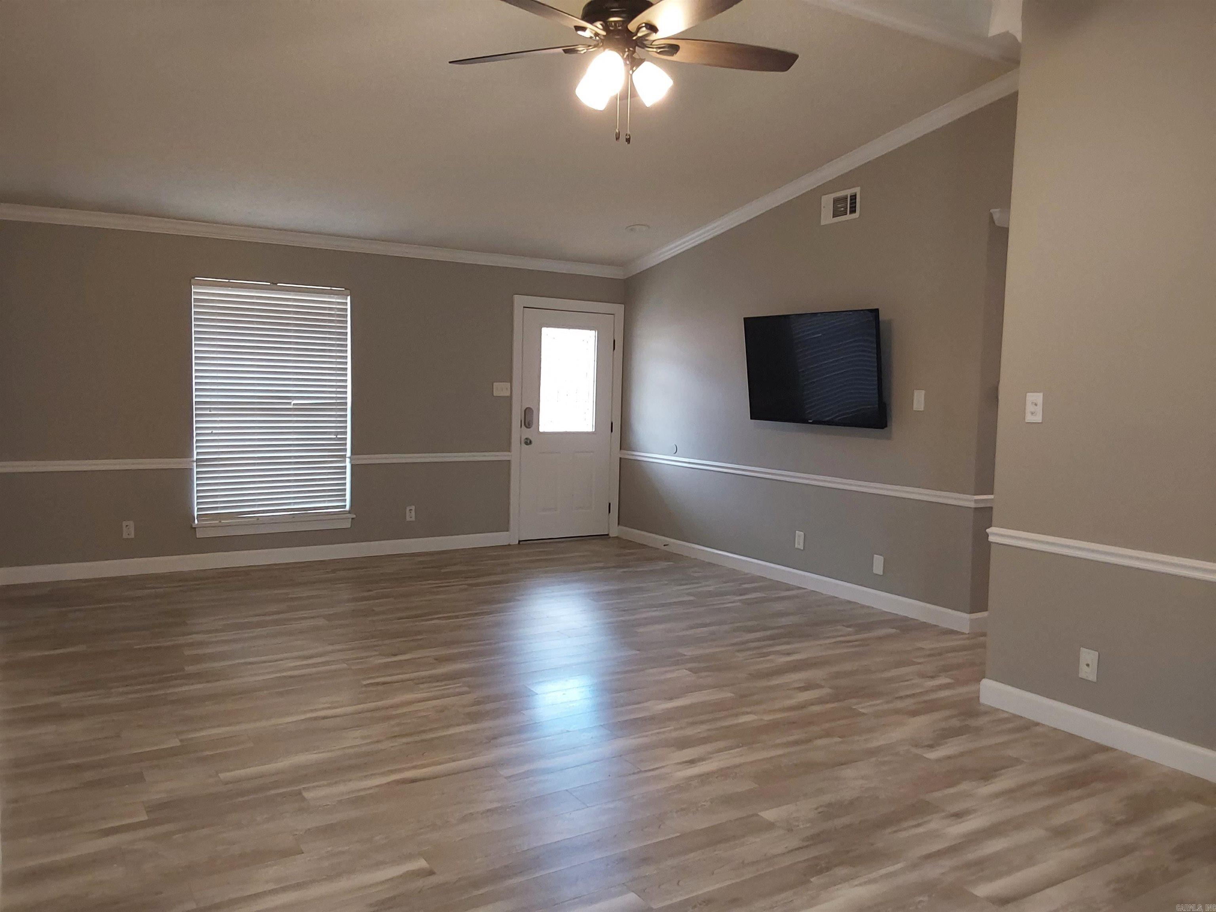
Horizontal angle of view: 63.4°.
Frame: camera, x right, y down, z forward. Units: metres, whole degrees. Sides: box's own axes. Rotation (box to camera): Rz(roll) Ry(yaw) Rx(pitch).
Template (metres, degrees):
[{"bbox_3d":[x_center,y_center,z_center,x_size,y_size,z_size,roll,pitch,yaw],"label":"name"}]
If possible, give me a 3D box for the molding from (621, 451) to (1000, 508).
[{"bbox_3d":[1.123,0.124,7.337,0.030,0.068,3.813,-1,5,-32],"label":"molding"}]

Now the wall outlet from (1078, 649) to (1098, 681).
[{"bbox_3d":[1.970,0.856,4.030,0.008,0.125,0.076,-1,5,-32],"label":"wall outlet"}]

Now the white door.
[{"bbox_3d":[-0.363,-0.268,8.685,0.911,2.006,0.045,-1,5,-32],"label":"white door"}]

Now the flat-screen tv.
[{"bbox_3d":[1.384,-0.589,6.655,0.060,0.735,1.280,-10,9,-31],"label":"flat-screen tv"}]

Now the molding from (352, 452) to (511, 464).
[{"bbox_3d":[-1.406,0.019,8.015,1.373,0.067,0.030,-1,5,-32],"label":"molding"}]

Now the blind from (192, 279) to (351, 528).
[{"bbox_3d":[-2.490,-0.393,7.351,1.139,1.749,0.070,-1,5,-32],"label":"blind"}]

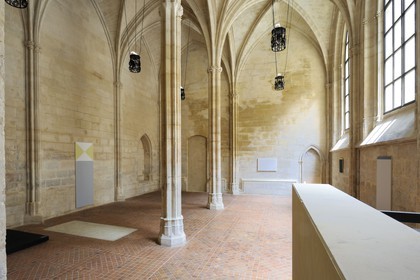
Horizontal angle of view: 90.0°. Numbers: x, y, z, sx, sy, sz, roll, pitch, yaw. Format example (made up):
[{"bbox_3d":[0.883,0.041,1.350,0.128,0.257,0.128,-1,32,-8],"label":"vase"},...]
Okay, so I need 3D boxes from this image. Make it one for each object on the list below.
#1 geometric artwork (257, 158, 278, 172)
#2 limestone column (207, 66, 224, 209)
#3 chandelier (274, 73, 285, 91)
[{"bbox_3d":[3.170,1.380,11.500,1.020,0.730,0.060,-1,-3,18],"label":"geometric artwork"},{"bbox_3d":[0.240,-0.120,8.250,0.600,5.550,0.600,-1,-3,18],"label":"limestone column"},{"bbox_3d":[3.200,-2.670,9.600,0.460,0.800,0.460,-1,-3,18],"label":"chandelier"}]

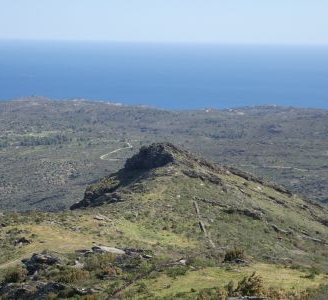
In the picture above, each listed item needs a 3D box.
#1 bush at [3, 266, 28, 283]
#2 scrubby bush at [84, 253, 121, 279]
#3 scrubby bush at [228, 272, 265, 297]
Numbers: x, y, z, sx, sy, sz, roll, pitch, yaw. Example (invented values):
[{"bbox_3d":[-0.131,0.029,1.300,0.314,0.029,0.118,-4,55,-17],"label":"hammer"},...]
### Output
[{"bbox_3d":[-13.893,11.648,80.000,2.430,1.300,2.100,0,8,-10],"label":"bush"},{"bbox_3d":[-5.898,11.076,82.000,3.380,2.000,2.800,0,8,-4],"label":"scrubby bush"},{"bbox_3d":[6.754,11.010,70.000,2.890,1.750,2.400,2,8,6],"label":"scrubby bush"}]

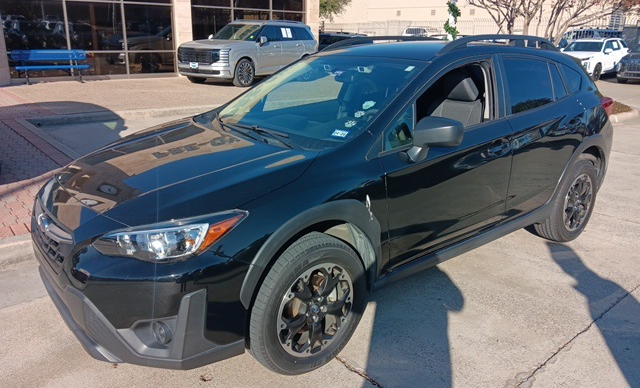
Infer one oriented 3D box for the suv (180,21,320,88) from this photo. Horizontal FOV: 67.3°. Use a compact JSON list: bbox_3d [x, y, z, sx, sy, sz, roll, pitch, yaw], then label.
[{"bbox_3d":[-2.019,-4.451,15.004,2.000,1.790,5.060,12,21,30],"label":"suv"}]

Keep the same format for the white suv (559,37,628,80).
[{"bbox_3d":[12.664,-6.368,22.556,4.980,1.750,1.980,-15,24,-41],"label":"white suv"}]

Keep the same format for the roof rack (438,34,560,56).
[{"bbox_3d":[1.257,-1.012,3.259,1.470,0.135,0.080,-13,21,-37],"label":"roof rack"}]

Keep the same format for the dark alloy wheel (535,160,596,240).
[{"bbox_3d":[2.008,0.047,3.921,0.690,0.690,0.225,-13,21,-37],"label":"dark alloy wheel"}]

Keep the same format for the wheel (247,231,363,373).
[{"bbox_3d":[-0.074,0.520,2.327,0.690,0.690,0.225,-13,21,-37],"label":"wheel"}]

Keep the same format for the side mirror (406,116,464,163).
[{"bbox_3d":[0.579,-0.287,2.463,0.170,0.200,0.240,-13,21,-37],"label":"side mirror"}]

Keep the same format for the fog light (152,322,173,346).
[{"bbox_3d":[-0.643,0.568,1.981,0.065,0.105,0.100,-13,21,-37],"label":"fog light"}]

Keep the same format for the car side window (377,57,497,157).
[{"bbox_3d":[0.664,-0.510,2.646,1.110,0.480,0.060,-13,3,-37],"label":"car side window"}]

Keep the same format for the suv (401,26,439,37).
[{"bbox_3d":[6.250,-9.400,29.500,1.950,1.780,4.800,9,20,22],"label":"suv"}]

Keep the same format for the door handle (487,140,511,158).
[{"bbox_3d":[1.083,-0.281,2.925,0.220,0.055,0.050,-13,21,-37],"label":"door handle"}]

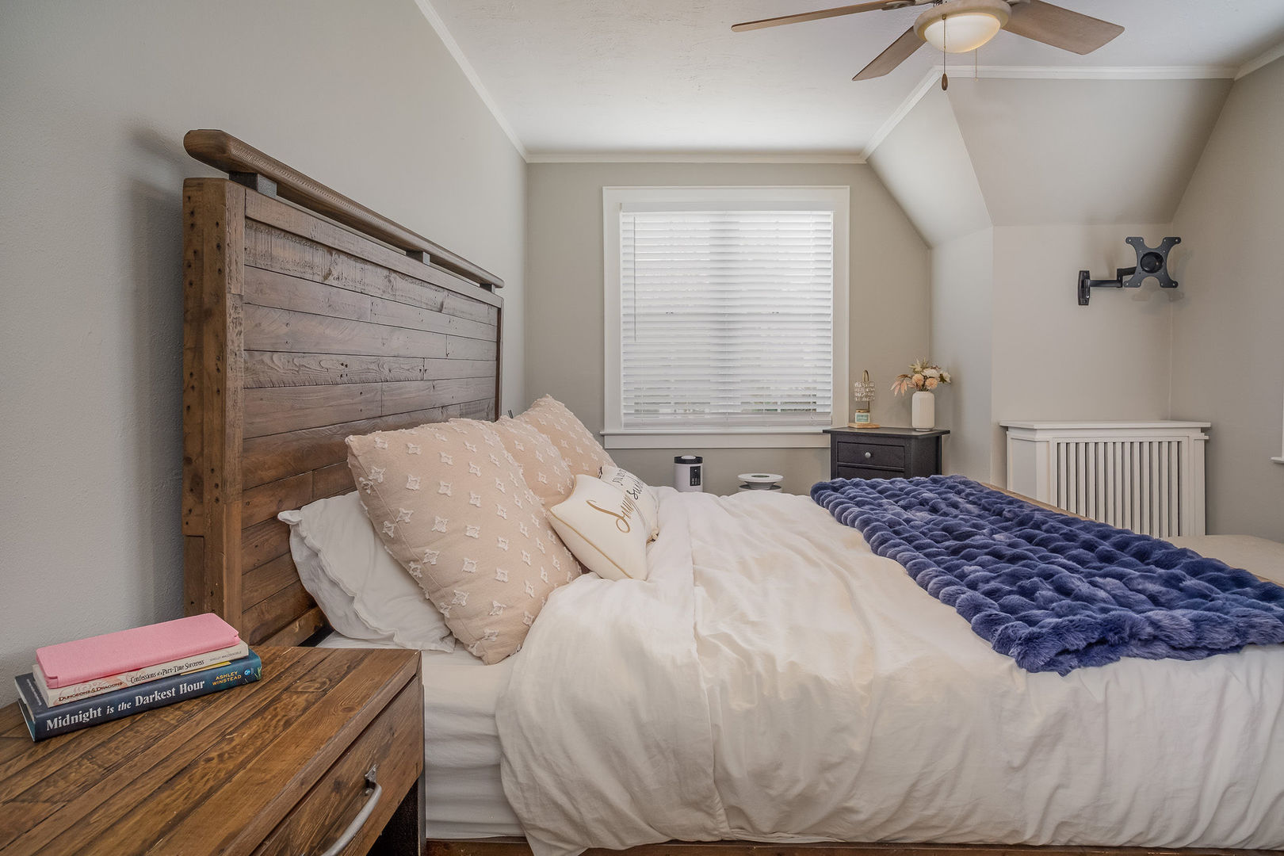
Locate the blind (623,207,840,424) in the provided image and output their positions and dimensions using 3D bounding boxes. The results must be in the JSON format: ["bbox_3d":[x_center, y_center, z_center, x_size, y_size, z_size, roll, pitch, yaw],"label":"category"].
[{"bbox_3d":[0.494,-0.629,4.140,1.240,1.280,0.060,0,1,-1],"label":"blind"}]

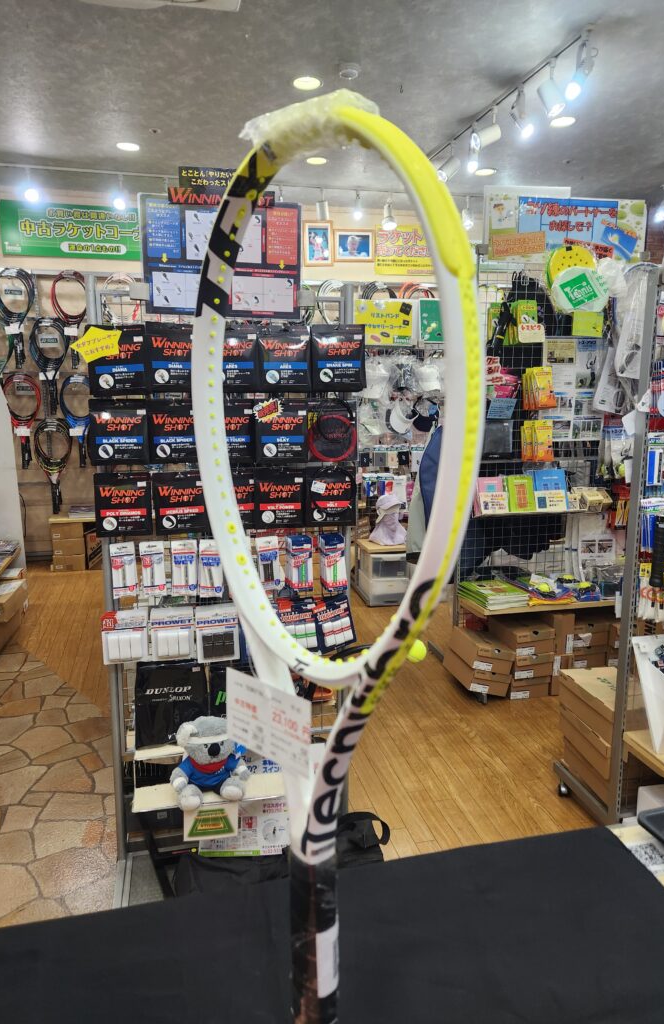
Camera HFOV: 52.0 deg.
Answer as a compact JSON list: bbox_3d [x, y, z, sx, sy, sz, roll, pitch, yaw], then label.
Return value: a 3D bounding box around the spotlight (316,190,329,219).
[{"bbox_3d":[-0.067,-2.162,4.800,0.082,0.195,0.100,-2,10,-12],"label":"spotlight"}]

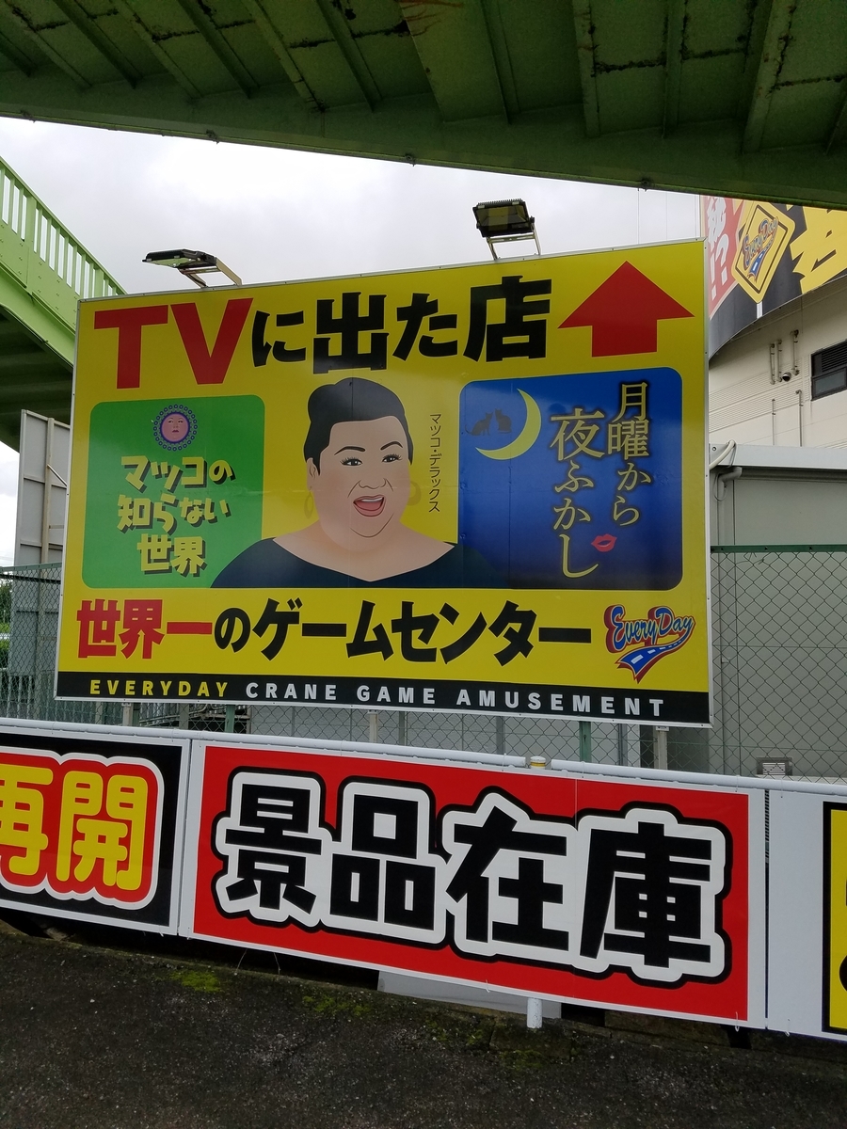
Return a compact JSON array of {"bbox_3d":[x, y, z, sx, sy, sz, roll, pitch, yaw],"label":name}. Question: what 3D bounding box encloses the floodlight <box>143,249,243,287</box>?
[{"bbox_3d":[-1.266,-1.659,4.722,0.280,0.150,0.630,0,3,15],"label":"floodlight"}]

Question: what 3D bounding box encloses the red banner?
[{"bbox_3d":[0.119,1.319,3.669,2.480,0.880,0.040,0,-6,16],"label":"red banner"}]

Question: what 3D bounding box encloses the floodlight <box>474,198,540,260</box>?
[{"bbox_3d":[0.434,-1.719,4.308,0.285,0.120,0.540,0,-5,15],"label":"floodlight"}]

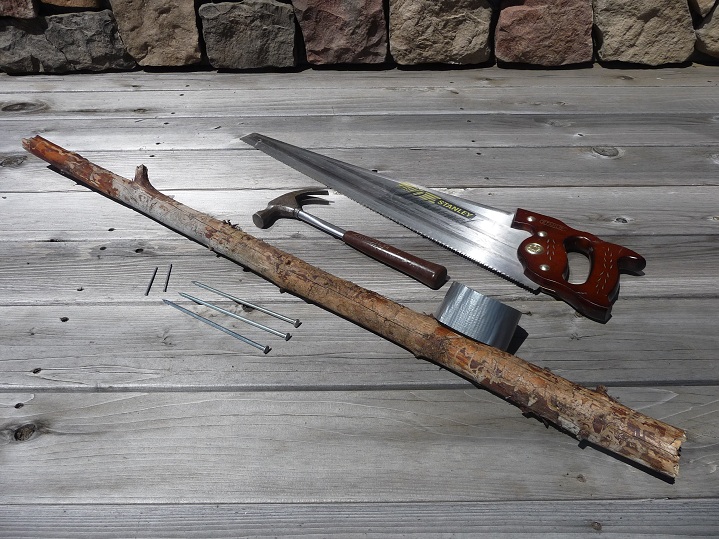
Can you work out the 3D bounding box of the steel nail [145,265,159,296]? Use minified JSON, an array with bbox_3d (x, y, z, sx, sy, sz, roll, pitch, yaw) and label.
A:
[{"bbox_3d":[-0.289,0.016,0.811,0.004,0.004,0.061,-1,40,-1],"label":"steel nail"}]

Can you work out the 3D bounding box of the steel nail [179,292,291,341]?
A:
[{"bbox_3d":[-0.167,0.058,0.758,0.182,0.011,0.011,18,44,23],"label":"steel nail"}]

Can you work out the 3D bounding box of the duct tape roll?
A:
[{"bbox_3d":[0.142,0.055,0.690,0.090,0.048,0.090,24,3,-2],"label":"duct tape roll"}]

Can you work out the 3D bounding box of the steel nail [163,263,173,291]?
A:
[{"bbox_3d":[-0.268,0.012,0.817,0.004,0.004,0.061,-4,40,-4],"label":"steel nail"}]

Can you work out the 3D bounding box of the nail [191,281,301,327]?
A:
[{"bbox_3d":[-0.156,0.043,0.776,0.178,0.011,0.011,19,44,23],"label":"nail"}]

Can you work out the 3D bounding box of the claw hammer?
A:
[{"bbox_3d":[-0.007,-0.050,0.868,0.314,0.029,0.123,27,47,28],"label":"claw hammer"}]

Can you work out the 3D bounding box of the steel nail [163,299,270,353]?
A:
[{"bbox_3d":[-0.188,0.070,0.745,0.181,0.011,0.011,20,44,25],"label":"steel nail"}]

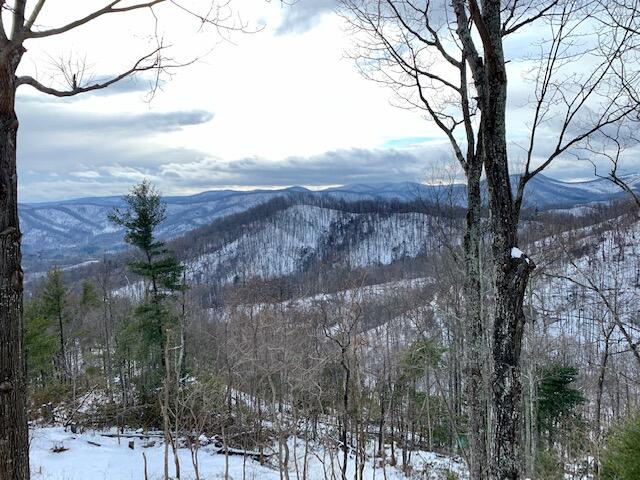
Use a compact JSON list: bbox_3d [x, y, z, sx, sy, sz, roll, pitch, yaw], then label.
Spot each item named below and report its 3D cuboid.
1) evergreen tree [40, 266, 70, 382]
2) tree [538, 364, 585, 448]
[{"bbox_3d":[-19.884,6.291,36.000,2.100,8.700,2.100,0,5,0],"label":"evergreen tree"},{"bbox_3d":[12.057,8.313,24.000,2.200,4.350,2.200,0,5,0],"label":"tree"}]

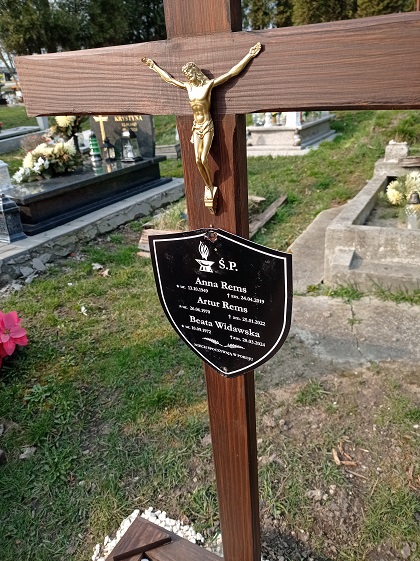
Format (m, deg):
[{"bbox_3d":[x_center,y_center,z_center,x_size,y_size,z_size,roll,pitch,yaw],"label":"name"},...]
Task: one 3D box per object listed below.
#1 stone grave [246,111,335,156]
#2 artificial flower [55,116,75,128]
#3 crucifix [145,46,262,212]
[{"bbox_3d":[1.410,-2.707,7.589,1.000,0.720,2.100,10,29,27],"label":"stone grave"},{"bbox_3d":[-1.450,-1.630,4.550,0.175,0.155,0.170,-4,25,-2],"label":"artificial flower"},{"bbox_3d":[-0.015,-0.195,0.630,0.171,0.234,0.040,9,34,22],"label":"crucifix"}]

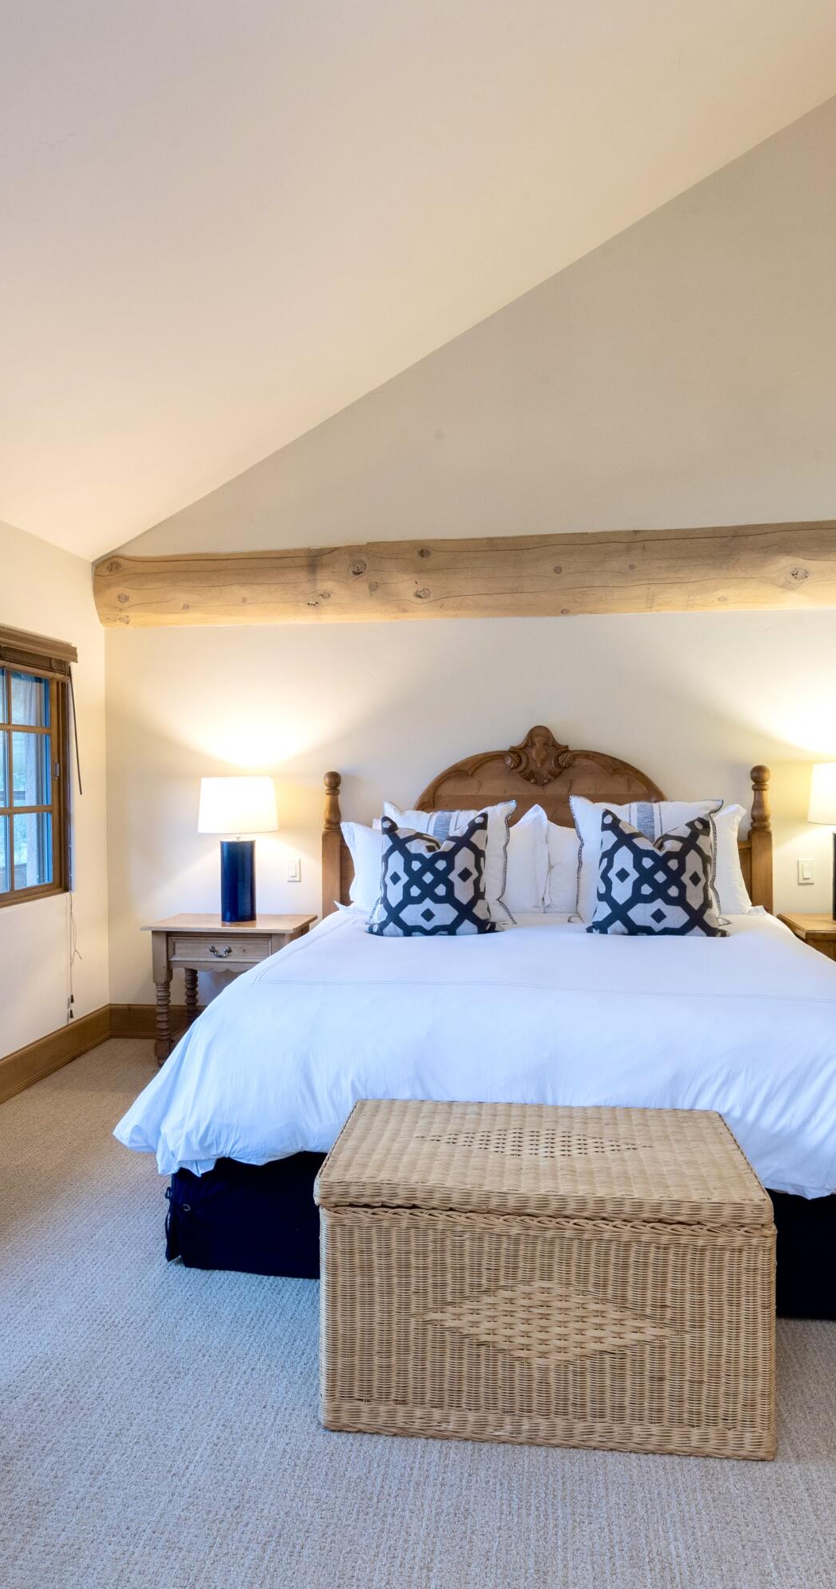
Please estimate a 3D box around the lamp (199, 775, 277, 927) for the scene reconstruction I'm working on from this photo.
[{"bbox_3d":[-0.870,0.266,4.487,0.380,0.693,0.380,0,1,8],"label":"lamp"}]

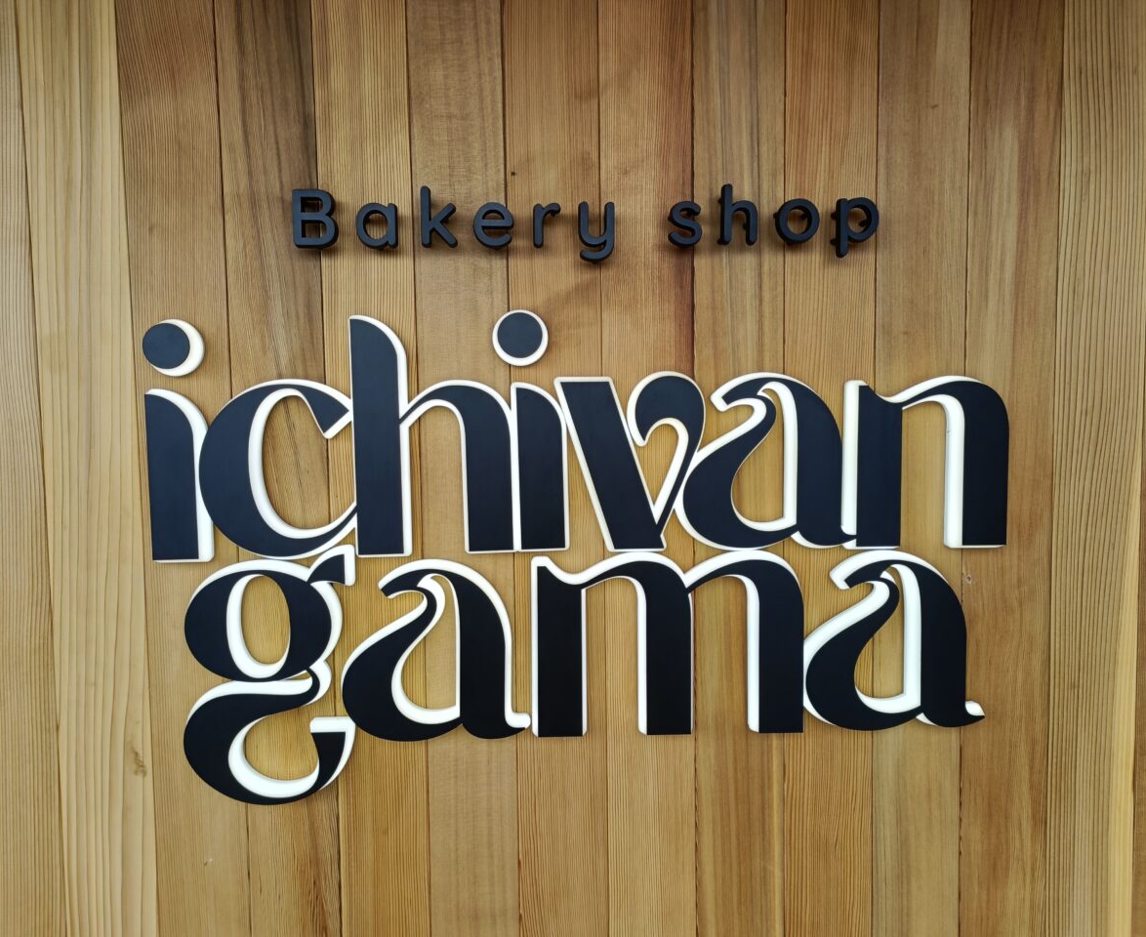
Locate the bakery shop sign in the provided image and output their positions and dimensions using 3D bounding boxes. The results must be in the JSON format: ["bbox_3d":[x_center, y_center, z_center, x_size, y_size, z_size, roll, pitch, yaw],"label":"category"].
[{"bbox_3d":[0.013,0.039,1.033,0.971,0.680,0.040,-1,4,-2],"label":"bakery shop sign"}]

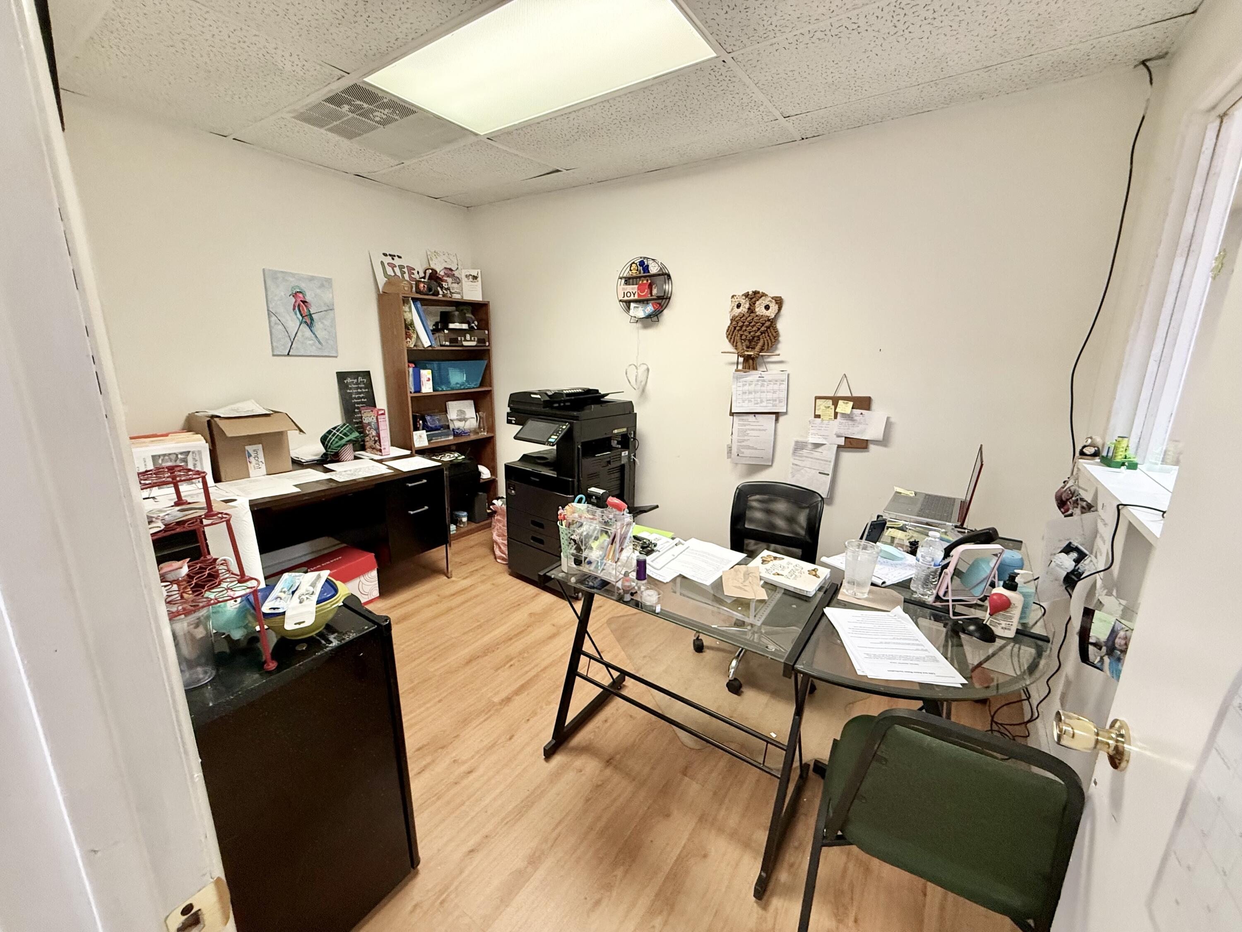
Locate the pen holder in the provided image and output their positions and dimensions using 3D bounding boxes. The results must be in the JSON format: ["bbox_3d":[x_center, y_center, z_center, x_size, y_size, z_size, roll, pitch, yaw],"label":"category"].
[{"bbox_3d":[-0.072,0.231,1.481,0.225,0.215,0.130,10,16,33],"label":"pen holder"}]

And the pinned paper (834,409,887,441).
[{"bbox_3d":[1.156,-0.195,2.427,0.215,0.130,0.012,10,16,33],"label":"pinned paper"}]

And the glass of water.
[{"bbox_3d":[0.693,0.299,1.454,0.100,0.140,0.100,10,17,33],"label":"glass of water"}]

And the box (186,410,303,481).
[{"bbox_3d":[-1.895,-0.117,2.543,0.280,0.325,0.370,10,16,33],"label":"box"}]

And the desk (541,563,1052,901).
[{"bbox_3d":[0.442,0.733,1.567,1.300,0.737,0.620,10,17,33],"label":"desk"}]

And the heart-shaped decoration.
[{"bbox_3d":[0.101,-0.540,3.074,0.172,0.170,0.015,10,16,33],"label":"heart-shaped decoration"}]

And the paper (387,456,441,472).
[{"bbox_3d":[-1.214,-0.014,2.922,0.279,0.008,0.220,13,18,40],"label":"paper"}]

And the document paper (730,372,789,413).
[{"bbox_3d":[0.736,-0.389,2.674,0.288,0.213,0.010,10,16,33],"label":"document paper"}]

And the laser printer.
[{"bbox_3d":[-0.311,0.105,3.091,0.585,1.160,0.610,10,16,33],"label":"laser printer"}]

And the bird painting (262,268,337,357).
[{"bbox_3d":[-1.786,-0.843,2.826,0.020,0.450,0.355,10,16,33],"label":"bird painting"}]

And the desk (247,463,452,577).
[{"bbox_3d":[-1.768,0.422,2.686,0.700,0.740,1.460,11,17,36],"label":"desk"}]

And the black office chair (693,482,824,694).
[{"bbox_3d":[0.625,0.499,2.216,0.570,0.830,0.600,10,16,33],"label":"black office chair"}]

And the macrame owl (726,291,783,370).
[{"bbox_3d":[0.690,-0.707,2.638,0.300,0.410,0.070,10,17,33],"label":"macrame owl"}]

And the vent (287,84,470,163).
[{"bbox_3d":[-1.087,-1.585,2.342,0.600,0.040,0.610,10,17,33],"label":"vent"}]

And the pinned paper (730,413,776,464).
[{"bbox_3d":[0.726,-0.141,2.753,0.222,0.280,0.015,10,17,33],"label":"pinned paper"}]

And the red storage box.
[{"bbox_3d":[-1.601,0.668,2.677,0.240,0.270,0.530,7,15,23],"label":"red storage box"}]

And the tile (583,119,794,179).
[{"bbox_3d":[0.246,-1.608,2.608,1.200,0.020,0.250,10,16,33],"label":"tile"}]

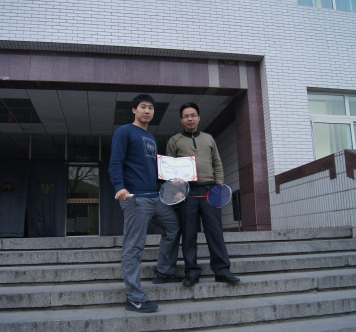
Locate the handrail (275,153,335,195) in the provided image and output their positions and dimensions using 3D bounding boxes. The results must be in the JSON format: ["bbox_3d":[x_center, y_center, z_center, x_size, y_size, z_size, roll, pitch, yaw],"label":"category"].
[{"bbox_3d":[2.097,0.173,6.011,0.270,0.335,1.840,0,-11,-11],"label":"handrail"}]

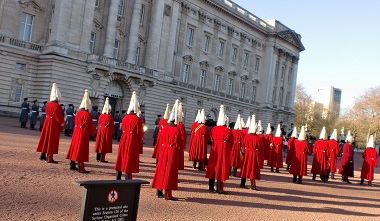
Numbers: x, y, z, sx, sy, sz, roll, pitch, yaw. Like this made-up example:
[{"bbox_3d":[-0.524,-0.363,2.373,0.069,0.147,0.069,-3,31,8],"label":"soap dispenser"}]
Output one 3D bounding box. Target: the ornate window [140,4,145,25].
[{"bbox_3d":[-6.393,-13.085,52.696,0.300,2.800,1.350,5,-3,40],"label":"ornate window"}]

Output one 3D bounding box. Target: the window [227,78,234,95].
[{"bbox_3d":[7.562,-4.396,72.881,0.300,3.200,1.400,5,-3,39],"label":"window"}]

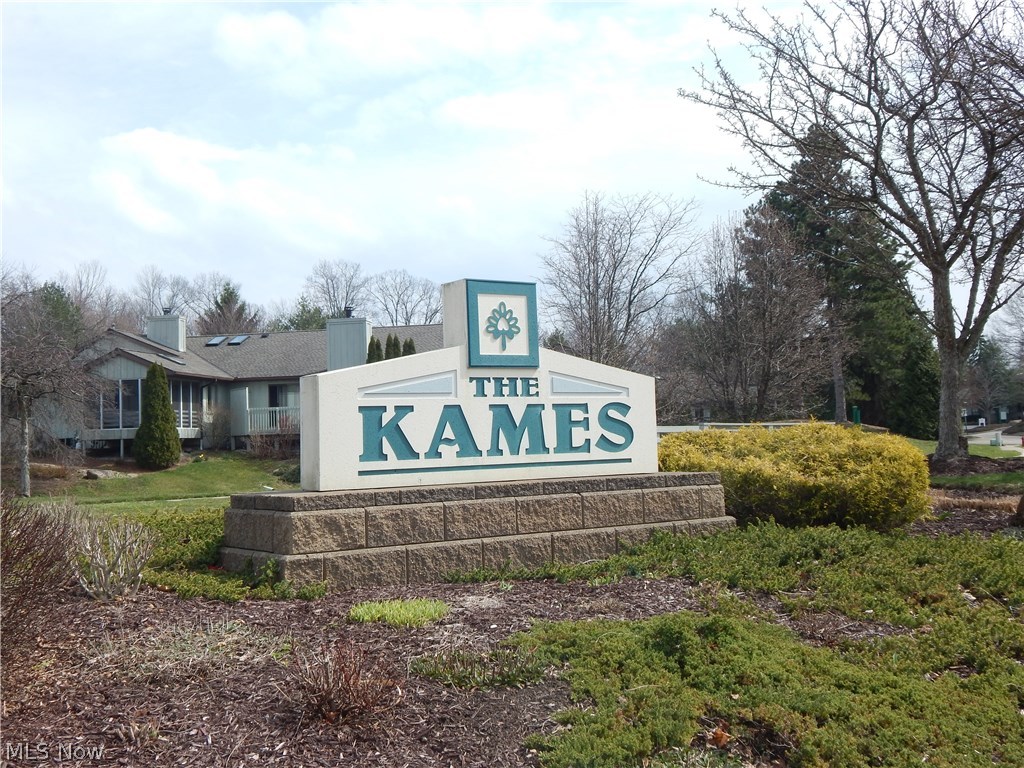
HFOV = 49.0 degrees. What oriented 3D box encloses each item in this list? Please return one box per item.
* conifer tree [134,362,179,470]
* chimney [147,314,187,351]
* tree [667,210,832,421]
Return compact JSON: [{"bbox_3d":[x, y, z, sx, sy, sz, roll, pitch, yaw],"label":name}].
[{"bbox_3d":[-13.734,1.257,43.463,1.700,3.900,1.700,-2,-3,8],"label":"conifer tree"},{"bbox_3d":[-16.716,-2.412,54.455,1.662,1.799,0.722,-2,-3,8],"label":"chimney"},{"bbox_3d":[10.395,-2.954,49.200,7.000,9.300,6.600,-2,-3,8],"label":"tree"}]

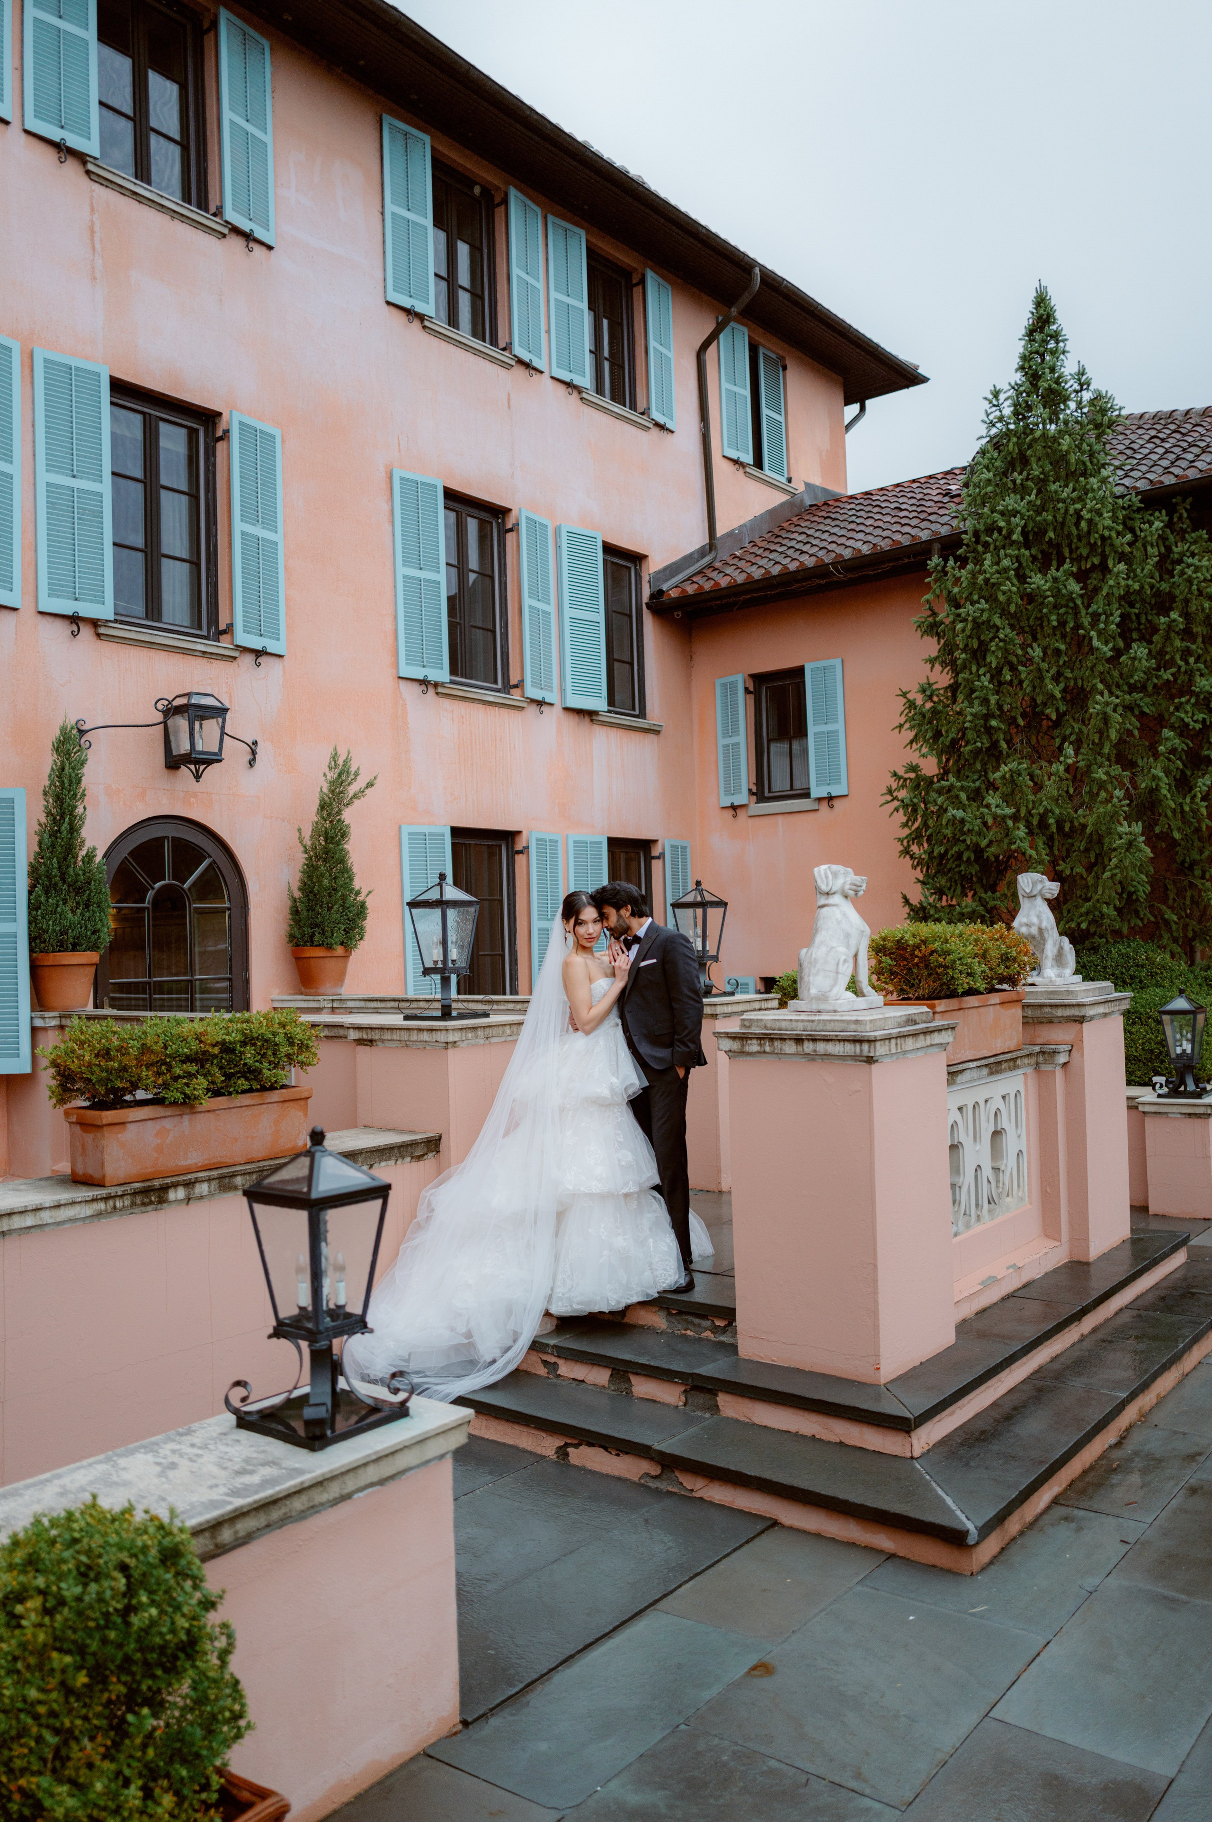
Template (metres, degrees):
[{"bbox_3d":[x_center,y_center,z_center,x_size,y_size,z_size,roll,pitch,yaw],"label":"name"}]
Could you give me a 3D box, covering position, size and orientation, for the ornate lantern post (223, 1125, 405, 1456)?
[{"bbox_3d":[-0.708,0.892,3.499,0.330,0.720,0.330,-2,-1,37],"label":"ornate lantern post"}]

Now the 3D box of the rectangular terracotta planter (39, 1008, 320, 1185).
[{"bbox_3d":[-1.666,0.722,5.751,0.420,0.620,1.300,-2,-1,37],"label":"rectangular terracotta planter"}]

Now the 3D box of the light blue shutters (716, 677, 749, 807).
[{"bbox_3d":[1.309,-1.738,14.541,0.045,1.327,0.390,-1,-1,-41],"label":"light blue shutters"}]

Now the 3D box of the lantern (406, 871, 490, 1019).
[{"bbox_3d":[-0.813,0.179,7.190,0.320,0.745,0.320,-2,-1,38],"label":"lantern"}]

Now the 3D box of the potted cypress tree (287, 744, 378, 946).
[{"bbox_3d":[-2.084,-0.470,10.750,0.600,1.530,0.620,-2,-1,0],"label":"potted cypress tree"}]

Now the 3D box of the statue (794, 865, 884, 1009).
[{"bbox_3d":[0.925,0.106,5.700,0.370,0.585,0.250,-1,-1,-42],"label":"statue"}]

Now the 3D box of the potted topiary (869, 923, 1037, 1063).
[{"bbox_3d":[1.573,0.359,6.457,0.420,0.600,1.250,-2,-1,37],"label":"potted topiary"}]

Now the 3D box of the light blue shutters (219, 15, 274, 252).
[{"bbox_3d":[-2.769,-6.039,10.951,0.050,1.630,0.520,-2,-1,31],"label":"light blue shutters"}]

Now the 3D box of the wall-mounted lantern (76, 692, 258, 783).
[{"bbox_3d":[-2.826,-1.164,9.648,0.400,0.610,1.460,-2,-1,37],"label":"wall-mounted lantern"}]

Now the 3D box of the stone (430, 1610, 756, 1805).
[{"bbox_3d":[0.033,2.071,3.693,0.415,0.040,0.915,-2,-1,38],"label":"stone"}]

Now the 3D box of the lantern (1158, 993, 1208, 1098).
[{"bbox_3d":[3.785,0.867,9.312,0.320,0.720,0.320,-2,-1,37],"label":"lantern"}]

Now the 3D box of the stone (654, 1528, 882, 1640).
[{"bbox_3d":[0.529,2.065,4.317,0.425,0.040,0.690,-2,-1,38],"label":"stone"}]

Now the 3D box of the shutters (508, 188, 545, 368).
[{"bbox_3d":[-0.746,-6.018,13.527,0.050,1.610,0.525,-2,-1,32],"label":"shutters"}]

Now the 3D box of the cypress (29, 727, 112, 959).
[{"bbox_3d":[-3.527,-0.486,9.300,0.530,1.540,0.530,-2,-1,38],"label":"cypress"}]

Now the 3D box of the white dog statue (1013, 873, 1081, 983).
[{"bbox_3d":[2.267,0.089,7.335,0.260,0.580,0.390,-2,-1,37],"label":"white dog statue"}]

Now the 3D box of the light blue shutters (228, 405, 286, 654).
[{"bbox_3d":[-2.535,-2.731,10.314,0.045,1.677,0.487,-2,-1,30],"label":"light blue shutters"}]

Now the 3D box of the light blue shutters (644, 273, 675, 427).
[{"bbox_3d":[0.565,-5.741,14.549,0.045,1.524,0.467,-2,-1,31],"label":"light blue shutters"}]

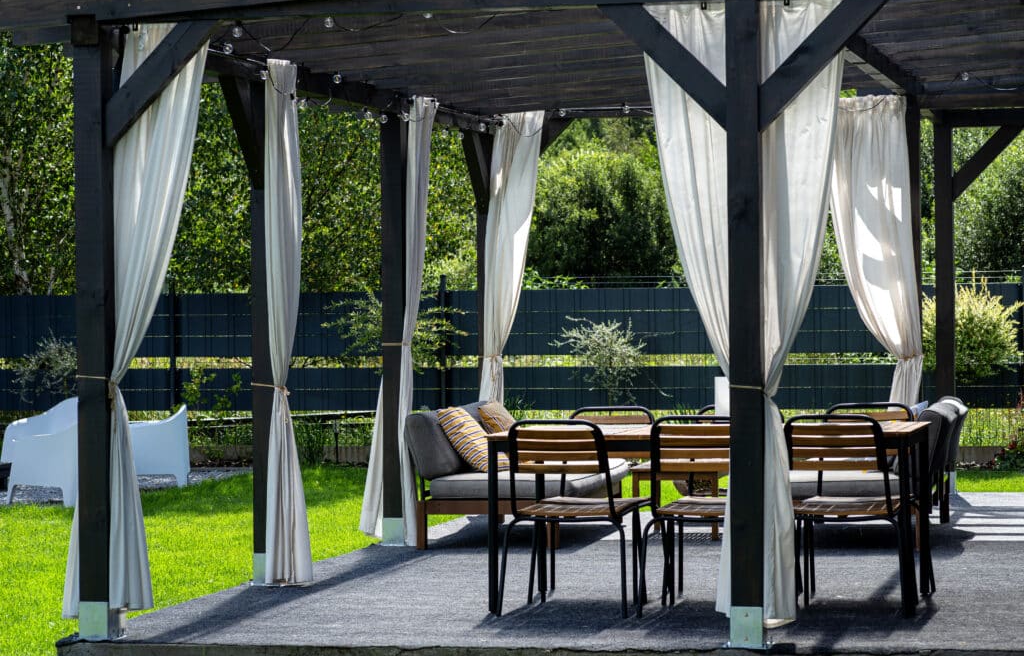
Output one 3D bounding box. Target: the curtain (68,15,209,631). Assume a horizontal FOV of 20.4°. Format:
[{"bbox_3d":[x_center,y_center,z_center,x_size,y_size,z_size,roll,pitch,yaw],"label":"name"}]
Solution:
[{"bbox_3d":[-1.499,-0.034,11.330,0.500,2.340,0.220,-1,0,14],"label":"curtain"}]

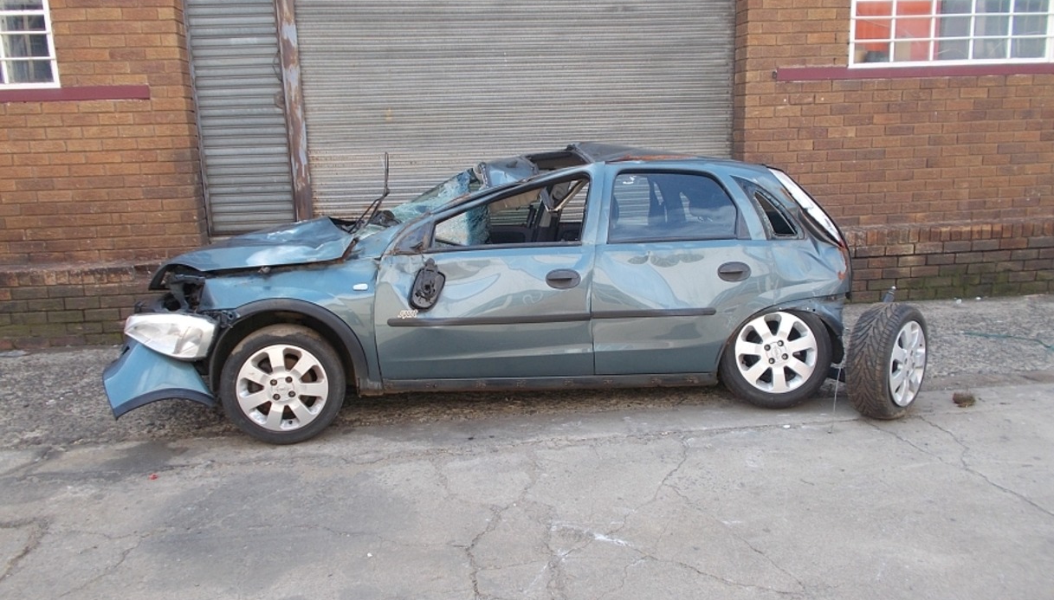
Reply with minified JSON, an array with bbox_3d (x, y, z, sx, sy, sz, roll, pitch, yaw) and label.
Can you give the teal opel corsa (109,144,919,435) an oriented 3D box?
[{"bbox_3d":[-0.129,-0.181,4.597,3.910,1.410,1.720,-1,10,-5],"label":"teal opel corsa"}]

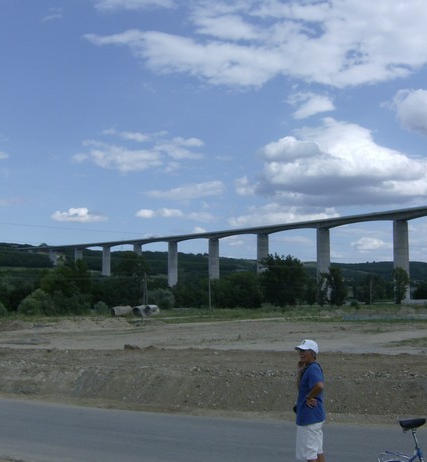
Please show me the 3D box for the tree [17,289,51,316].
[{"bbox_3d":[-36.562,14.523,130.000,6.800,5.600,6.200,0,-4,0],"label":"tree"}]

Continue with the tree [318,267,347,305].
[{"bbox_3d":[33.469,15.609,180.000,7.800,11.200,7.400,0,-4,0],"label":"tree"}]

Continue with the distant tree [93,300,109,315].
[{"bbox_3d":[-23.483,15.898,133.000,3.200,2.800,3.000,0,-4,0],"label":"distant tree"}]

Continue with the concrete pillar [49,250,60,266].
[{"bbox_3d":[-356.956,61.660,1435.000,13.000,37.000,8.000,3,-5,-40],"label":"concrete pillar"}]

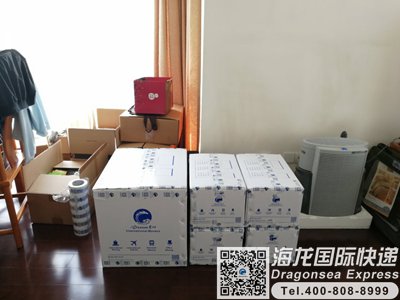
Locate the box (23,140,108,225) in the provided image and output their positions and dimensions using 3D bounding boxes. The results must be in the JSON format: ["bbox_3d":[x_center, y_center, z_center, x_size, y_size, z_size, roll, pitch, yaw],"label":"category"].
[{"bbox_3d":[-0.966,0.221,2.364,0.392,0.447,0.552,1,20,3],"label":"box"}]

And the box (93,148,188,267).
[{"bbox_3d":[-0.320,0.333,1.989,0.490,0.500,0.600,-1,20,-2],"label":"box"}]

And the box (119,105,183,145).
[{"bbox_3d":[-0.451,-0.240,3.078,0.555,0.253,0.371,2,21,6],"label":"box"}]

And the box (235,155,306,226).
[{"bbox_3d":[0.401,0.233,1.924,0.300,0.245,0.500,0,20,-1],"label":"box"}]

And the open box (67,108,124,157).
[{"bbox_3d":[-0.898,-0.056,3.029,0.412,0.502,0.703,0,20,1],"label":"open box"}]

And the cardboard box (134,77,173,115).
[{"bbox_3d":[-0.449,-0.537,3.068,0.298,0.311,0.278,3,21,8],"label":"cardboard box"}]

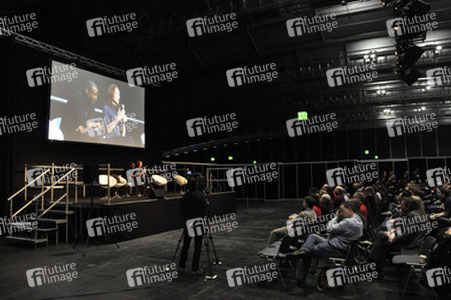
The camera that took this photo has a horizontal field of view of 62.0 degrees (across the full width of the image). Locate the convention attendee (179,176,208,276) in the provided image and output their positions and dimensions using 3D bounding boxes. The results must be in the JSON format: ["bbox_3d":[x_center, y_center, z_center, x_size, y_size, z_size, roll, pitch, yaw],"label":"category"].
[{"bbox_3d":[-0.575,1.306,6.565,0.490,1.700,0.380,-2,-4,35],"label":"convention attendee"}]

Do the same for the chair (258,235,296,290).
[{"bbox_3d":[0.830,1.720,5.930,0.500,0.800,0.460,-2,-4,28],"label":"chair"}]

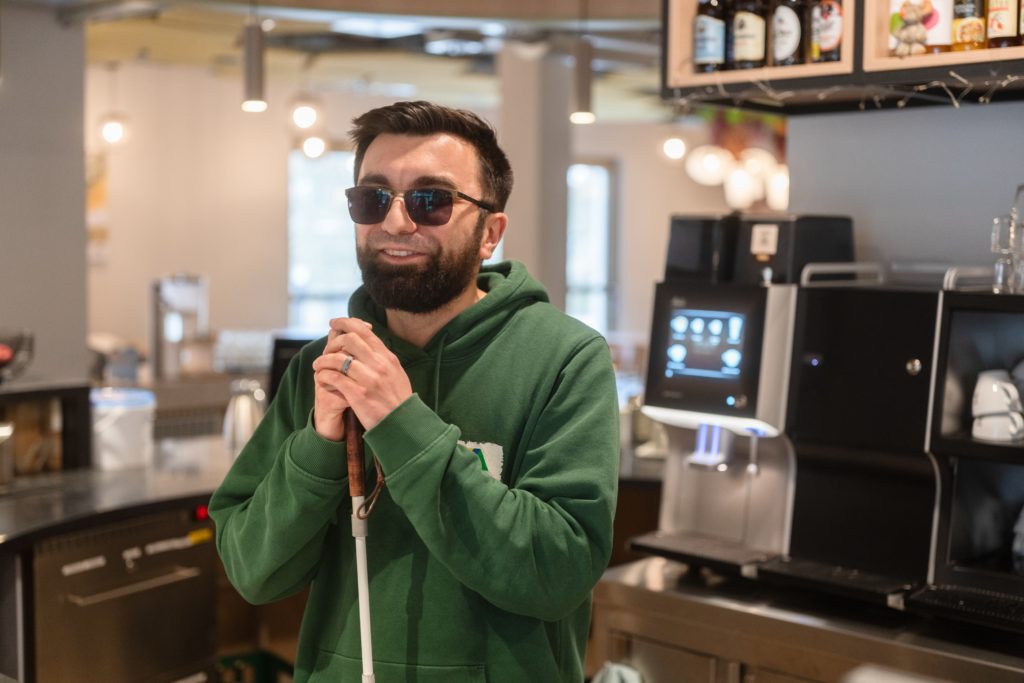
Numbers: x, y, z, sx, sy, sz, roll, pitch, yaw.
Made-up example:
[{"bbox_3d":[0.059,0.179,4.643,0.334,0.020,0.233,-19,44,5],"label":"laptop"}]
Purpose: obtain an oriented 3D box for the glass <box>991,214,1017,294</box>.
[{"bbox_3d":[0.864,-0.153,2.500,0.047,0.138,0.047,5,6,43],"label":"glass"}]

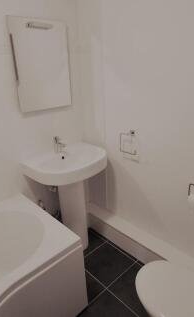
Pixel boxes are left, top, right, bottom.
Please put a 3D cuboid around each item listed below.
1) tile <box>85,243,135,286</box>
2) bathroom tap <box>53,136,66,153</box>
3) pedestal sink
[{"bbox_3d":[0.085,0.831,1.679,0.330,0.010,0.330,-20,25,-38],"label":"tile"},{"bbox_3d":[-0.309,-0.105,1.705,0.046,0.124,0.115,-20,25,-38],"label":"bathroom tap"},{"bbox_3d":[-0.179,0.379,1.756,0.600,0.820,0.480,-20,25,-38],"label":"pedestal sink"}]

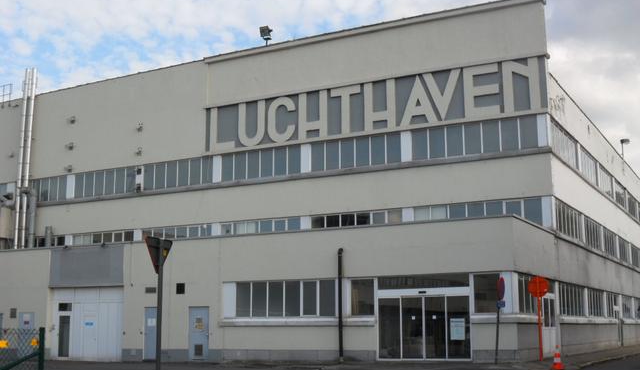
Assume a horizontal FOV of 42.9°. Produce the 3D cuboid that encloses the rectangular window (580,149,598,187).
[{"bbox_3d":[14.526,-0.970,43.928,0.100,1.495,4.994,-6,-11,28],"label":"rectangular window"}]

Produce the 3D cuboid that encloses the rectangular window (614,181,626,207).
[{"bbox_3d":[19.345,0.709,52.252,0.100,1.453,5.051,-6,-11,28],"label":"rectangular window"}]

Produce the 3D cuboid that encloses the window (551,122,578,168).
[{"bbox_3d":[11.214,-1.739,37.300,0.120,1.384,5.613,-6,-11,28],"label":"window"}]

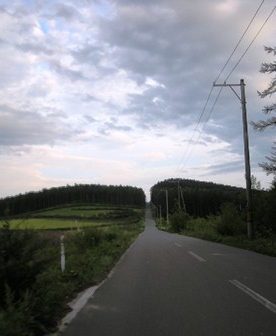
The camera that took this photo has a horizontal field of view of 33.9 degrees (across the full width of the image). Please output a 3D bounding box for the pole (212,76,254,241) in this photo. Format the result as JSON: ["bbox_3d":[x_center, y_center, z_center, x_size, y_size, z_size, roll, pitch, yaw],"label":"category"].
[{"bbox_3d":[6.200,-0.611,29.668,2.150,10.750,0.340,-1,-7,1],"label":"pole"}]

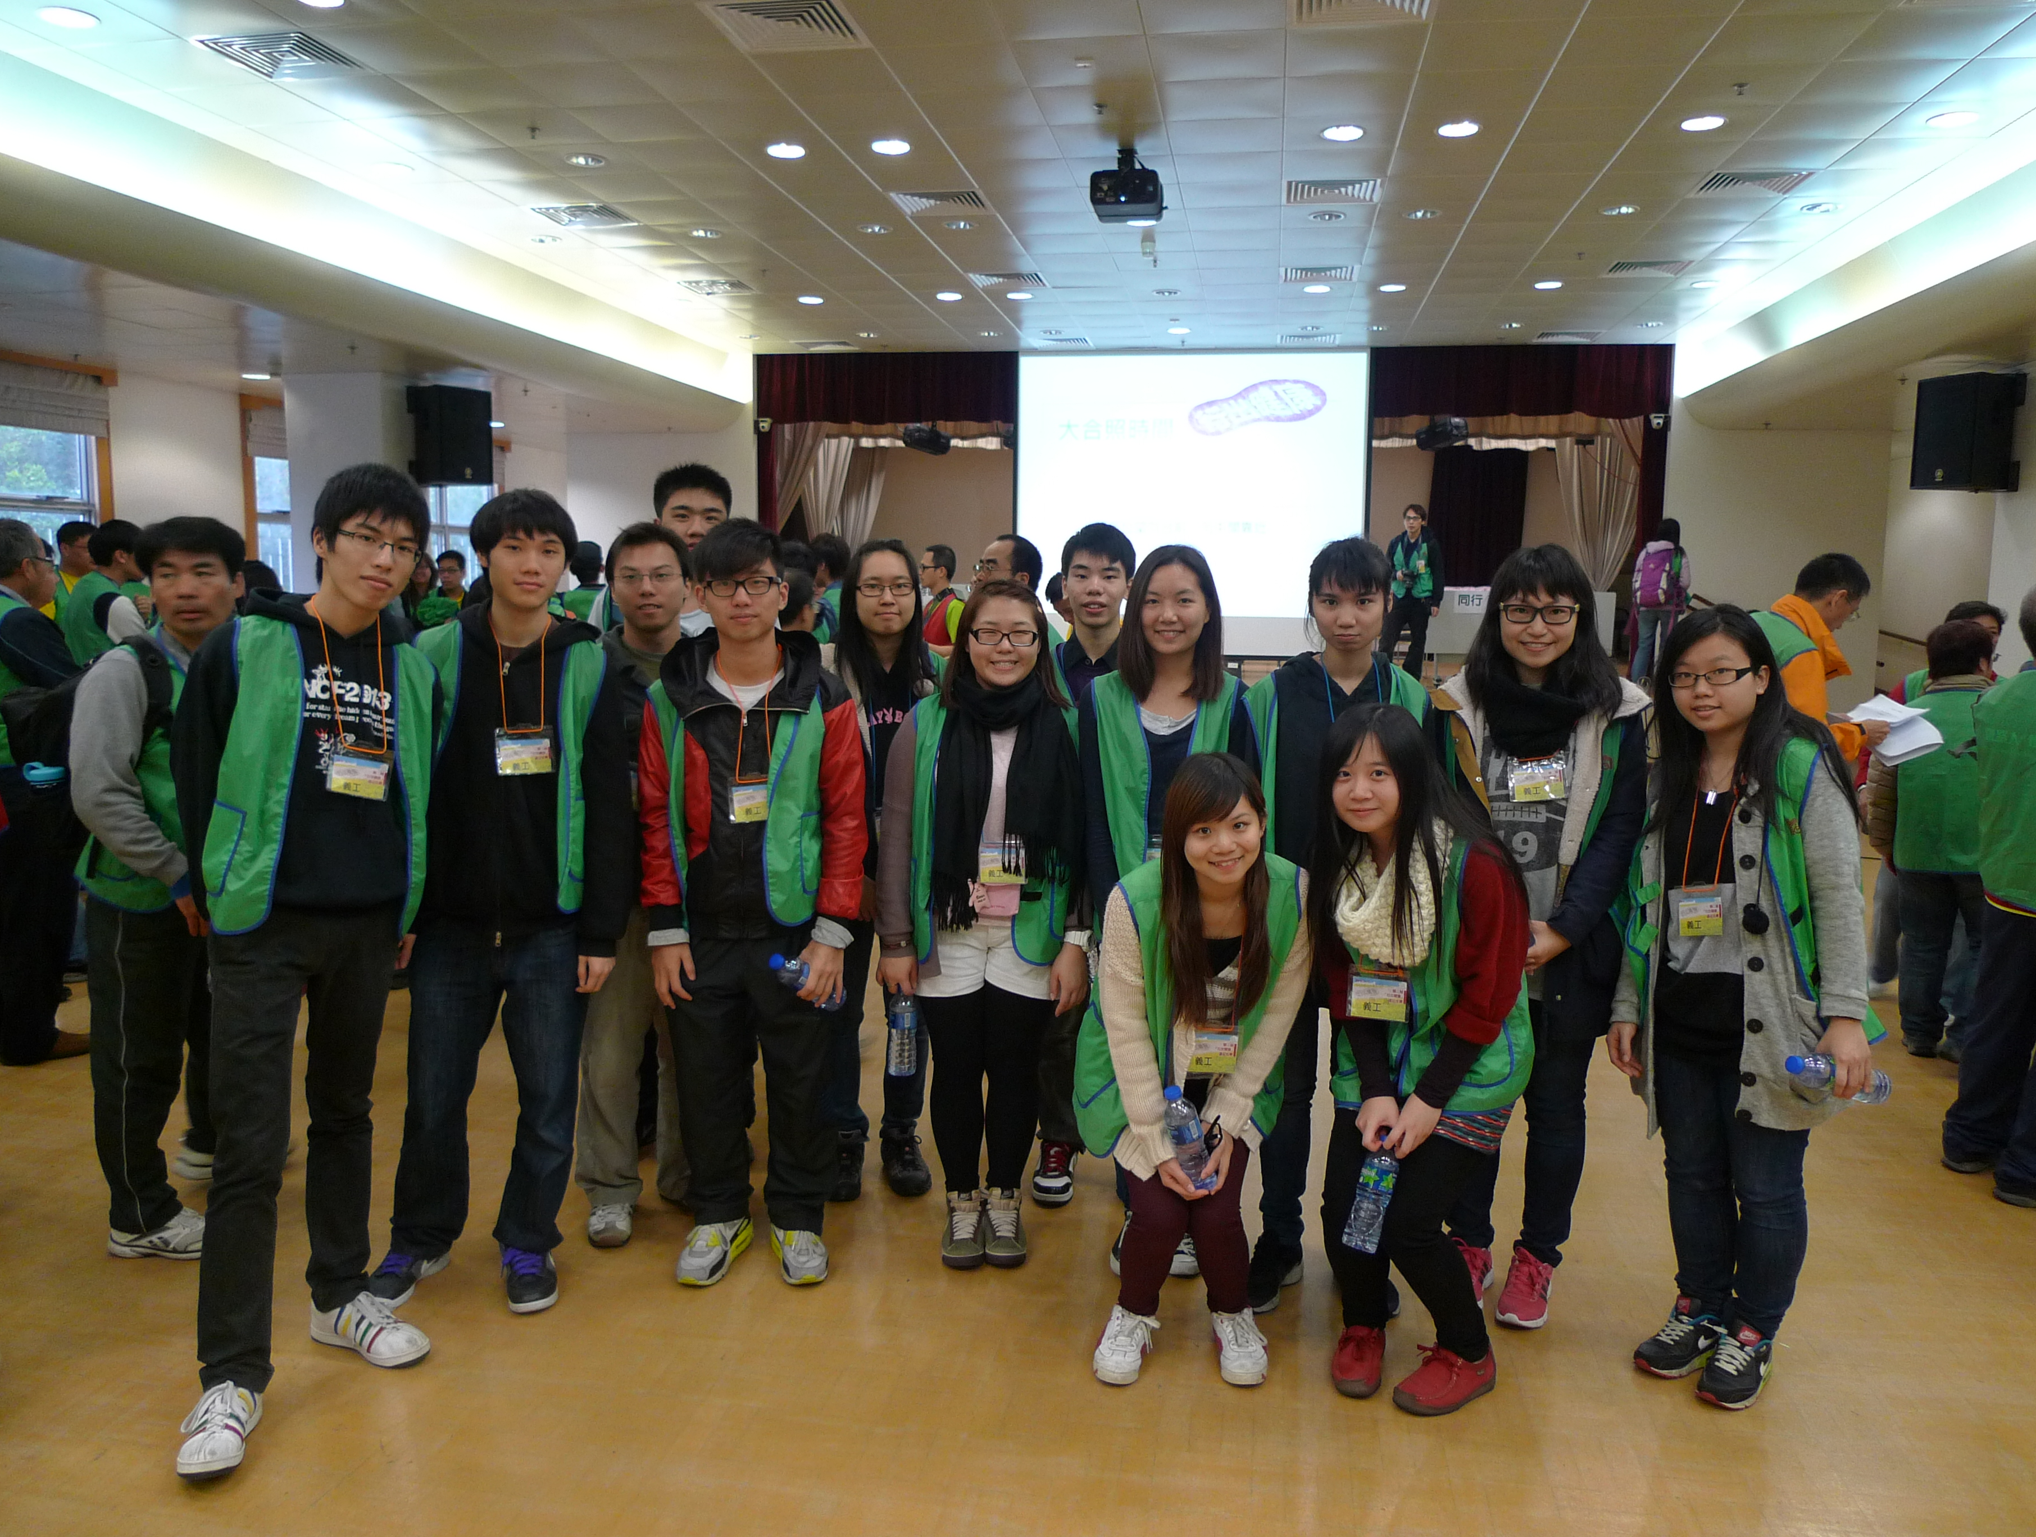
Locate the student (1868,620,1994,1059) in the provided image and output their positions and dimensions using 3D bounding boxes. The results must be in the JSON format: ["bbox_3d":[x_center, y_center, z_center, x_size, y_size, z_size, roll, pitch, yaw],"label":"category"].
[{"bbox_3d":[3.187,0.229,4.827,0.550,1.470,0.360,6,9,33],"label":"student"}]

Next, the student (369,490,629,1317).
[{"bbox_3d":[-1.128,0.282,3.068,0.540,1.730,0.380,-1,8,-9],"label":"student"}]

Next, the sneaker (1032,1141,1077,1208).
[{"bbox_3d":[0.098,1.017,3.713,0.107,0.130,0.290,1,8,4],"label":"sneaker"}]

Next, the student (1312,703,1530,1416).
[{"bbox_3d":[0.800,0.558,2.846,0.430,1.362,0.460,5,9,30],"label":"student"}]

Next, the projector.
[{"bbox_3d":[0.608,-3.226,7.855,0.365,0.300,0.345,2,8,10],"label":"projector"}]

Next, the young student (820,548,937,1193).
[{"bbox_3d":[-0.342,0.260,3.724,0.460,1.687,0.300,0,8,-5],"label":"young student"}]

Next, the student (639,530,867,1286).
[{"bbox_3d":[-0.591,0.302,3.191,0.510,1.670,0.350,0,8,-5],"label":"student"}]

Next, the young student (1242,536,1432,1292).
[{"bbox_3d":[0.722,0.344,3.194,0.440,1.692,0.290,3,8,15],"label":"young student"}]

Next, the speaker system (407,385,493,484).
[{"bbox_3d":[-4.553,-2.667,11.458,0.385,0.745,0.466,7,10,34],"label":"speaker system"}]

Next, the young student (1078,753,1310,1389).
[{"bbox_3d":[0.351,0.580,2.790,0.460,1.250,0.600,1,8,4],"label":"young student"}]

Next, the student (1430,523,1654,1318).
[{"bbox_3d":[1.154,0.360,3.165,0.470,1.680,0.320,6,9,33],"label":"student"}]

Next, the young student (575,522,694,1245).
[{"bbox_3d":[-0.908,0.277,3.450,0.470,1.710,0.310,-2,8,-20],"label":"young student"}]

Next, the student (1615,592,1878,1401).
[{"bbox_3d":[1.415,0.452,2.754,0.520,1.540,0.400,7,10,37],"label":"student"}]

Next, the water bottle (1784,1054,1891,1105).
[{"bbox_3d":[1.497,0.568,2.600,0.215,0.064,0.064,16,-4,-16],"label":"water bottle"}]

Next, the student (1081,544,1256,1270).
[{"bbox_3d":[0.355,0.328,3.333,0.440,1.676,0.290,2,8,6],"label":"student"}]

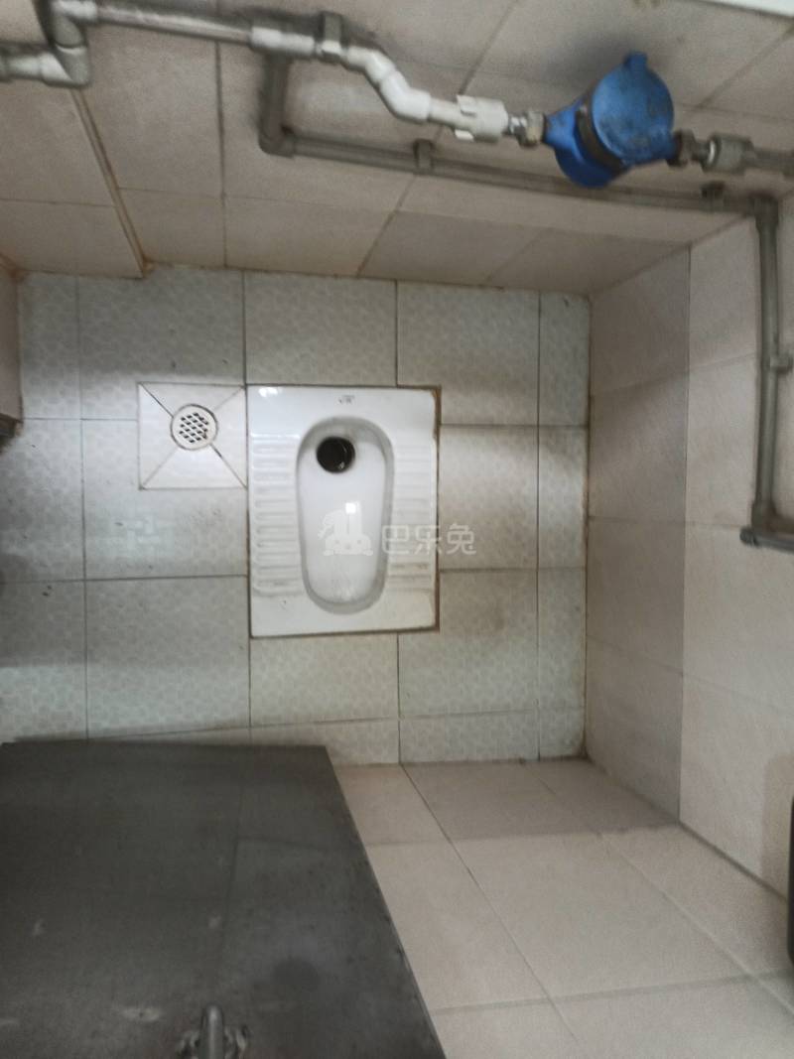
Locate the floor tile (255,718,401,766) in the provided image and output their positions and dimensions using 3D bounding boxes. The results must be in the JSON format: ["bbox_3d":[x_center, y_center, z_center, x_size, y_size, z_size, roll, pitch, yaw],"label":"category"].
[{"bbox_3d":[-0.141,0.435,1.543,0.301,0.010,0.091,-1,92,-12],"label":"floor tile"}]

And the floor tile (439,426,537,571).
[{"bbox_3d":[0.191,-0.063,1.593,0.218,0.010,0.301,0,92,-12],"label":"floor tile"}]

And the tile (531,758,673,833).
[{"bbox_3d":[0.369,0.498,1.468,0.151,0.352,0.010,0,92,-12],"label":"tile"}]

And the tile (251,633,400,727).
[{"bbox_3d":[-0.148,0.314,1.595,0.312,0.010,0.181,-1,93,-12],"label":"tile"}]

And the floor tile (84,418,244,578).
[{"bbox_3d":[-0.439,-0.056,1.461,0.301,0.010,0.300,-1,92,-12],"label":"floor tile"}]

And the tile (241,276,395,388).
[{"bbox_3d":[-0.144,-0.384,1.480,0.293,0.010,0.209,-1,93,-12],"label":"tile"}]

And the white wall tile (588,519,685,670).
[{"bbox_3d":[0.446,0.108,1.450,0.010,0.346,0.255,-1,93,-14],"label":"white wall tile"}]

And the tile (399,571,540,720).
[{"bbox_3d":[0.156,0.245,1.659,0.312,0.010,0.312,-1,93,-12],"label":"tile"}]

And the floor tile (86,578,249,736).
[{"bbox_3d":[-0.431,0.239,1.450,0.299,0.010,0.298,-1,93,-12],"label":"floor tile"}]

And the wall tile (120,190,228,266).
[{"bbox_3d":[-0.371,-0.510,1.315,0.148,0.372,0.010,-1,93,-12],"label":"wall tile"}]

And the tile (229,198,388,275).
[{"bbox_3d":[-0.160,-0.486,1.284,0.255,0.356,0.010,1,92,-12],"label":"tile"}]

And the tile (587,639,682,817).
[{"bbox_3d":[0.455,0.364,1.481,0.010,0.358,0.255,0,92,-12],"label":"tile"}]

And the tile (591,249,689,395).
[{"bbox_3d":[0.469,-0.398,1.505,0.010,0.372,0.230,-1,93,-12],"label":"tile"}]

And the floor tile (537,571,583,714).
[{"bbox_3d":[0.347,0.230,1.614,0.106,0.010,0.298,-1,93,-12],"label":"floor tile"}]

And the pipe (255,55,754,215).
[{"bbox_3d":[0.177,-0.430,0.857,0.658,0.215,0.028,1,93,-12],"label":"pipe"}]

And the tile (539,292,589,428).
[{"bbox_3d":[0.351,-0.355,1.620,0.113,0.010,0.276,-1,92,-12],"label":"tile"}]

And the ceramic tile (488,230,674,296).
[{"bbox_3d":[0.327,-0.492,1.422,0.241,0.358,0.010,0,92,-12],"label":"ceramic tile"}]

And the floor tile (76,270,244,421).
[{"bbox_3d":[-0.440,-0.353,1.450,0.301,0.010,0.293,-1,92,-12],"label":"floor tile"}]

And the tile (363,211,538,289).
[{"bbox_3d":[0.087,-0.483,1.331,0.250,0.345,0.010,1,92,-12],"label":"tile"}]

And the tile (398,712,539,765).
[{"bbox_3d":[0.153,0.435,1.607,0.301,0.010,0.100,-1,92,-12],"label":"tile"}]

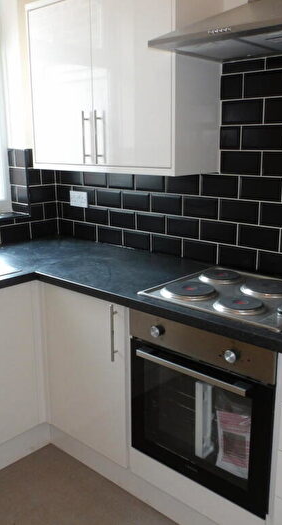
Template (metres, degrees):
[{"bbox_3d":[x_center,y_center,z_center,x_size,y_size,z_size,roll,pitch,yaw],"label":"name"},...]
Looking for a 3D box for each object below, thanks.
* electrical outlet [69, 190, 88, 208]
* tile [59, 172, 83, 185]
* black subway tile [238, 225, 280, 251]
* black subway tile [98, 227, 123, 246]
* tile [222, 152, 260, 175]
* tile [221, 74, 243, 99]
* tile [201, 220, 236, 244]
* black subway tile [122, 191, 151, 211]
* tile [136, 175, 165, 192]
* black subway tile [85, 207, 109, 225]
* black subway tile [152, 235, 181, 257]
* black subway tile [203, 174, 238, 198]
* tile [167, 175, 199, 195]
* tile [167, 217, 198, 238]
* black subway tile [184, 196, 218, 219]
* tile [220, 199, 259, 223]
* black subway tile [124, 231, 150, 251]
[{"bbox_3d":[-0.362,-0.365,2.799,0.148,0.087,0.012,12,19,41],"label":"electrical outlet"},{"bbox_3d":[-0.400,-0.496,2.824,0.200,0.101,0.010,12,19,41],"label":"tile"},{"bbox_3d":[0.503,-0.106,2.077,0.200,0.100,0.009,12,19,41],"label":"black subway tile"},{"bbox_3d":[-0.170,-0.149,2.704,0.200,0.099,0.010,12,19,41],"label":"black subway tile"},{"bbox_3d":[0.427,-0.423,2.073,0.200,0.100,0.010,12,19,41],"label":"tile"},{"bbox_3d":[0.384,-0.732,2.032,0.104,0.101,0.010,12,19,41],"label":"tile"},{"bbox_3d":[0.352,-0.137,2.215,0.200,0.100,0.009,12,19,41],"label":"tile"},{"bbox_3d":[-0.022,-0.316,2.517,0.200,0.101,0.010,12,19,41],"label":"black subway tile"},{"bbox_3d":[0.048,-0.402,2.430,0.200,0.100,0.010,12,19,41],"label":"tile"},{"bbox_3d":[-0.249,-0.264,2.745,0.200,0.100,0.010,12,19,41],"label":"black subway tile"},{"bbox_3d":[0.131,-0.086,2.439,0.200,0.099,0.010,12,19,41],"label":"black subway tile"},{"bbox_3d":[0.350,-0.337,2.158,0.200,0.100,0.009,12,19,41],"label":"black subway tile"},{"bbox_3d":[0.199,-0.370,2.298,0.200,0.100,0.010,12,19,41],"label":"tile"},{"bbox_3d":[0.204,-0.169,2.344,0.200,0.101,0.010,12,19,41],"label":"tile"},{"bbox_3d":[0.277,-0.253,2.255,0.200,0.100,0.009,12,19,41],"label":"black subway tile"},{"bbox_3d":[0.428,-0.222,2.121,0.200,0.101,0.010,12,19,41],"label":"tile"},{"bbox_3d":[-0.021,-0.114,2.561,0.200,0.098,0.009,12,19,41],"label":"black subway tile"}]

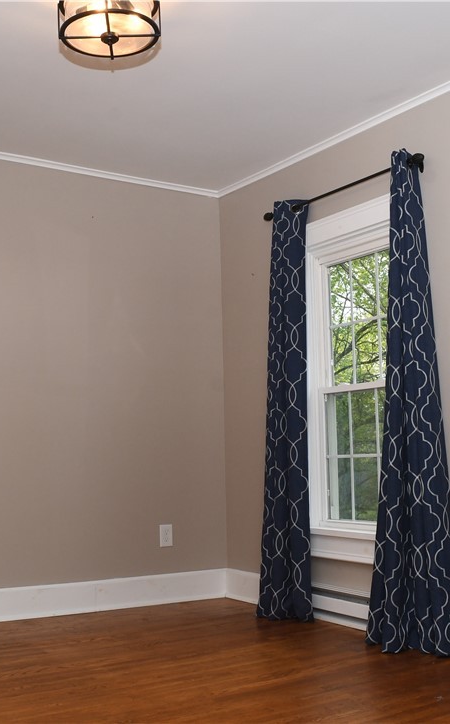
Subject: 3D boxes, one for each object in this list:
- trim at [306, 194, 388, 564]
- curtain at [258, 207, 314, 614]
[{"bbox_3d":[0.645,0.098,3.950,0.090,1.720,0.670,4,-9,-36],"label":"trim"},{"bbox_3d":[0.316,0.222,4.185,0.160,2.140,0.350,4,-9,-36],"label":"curtain"}]

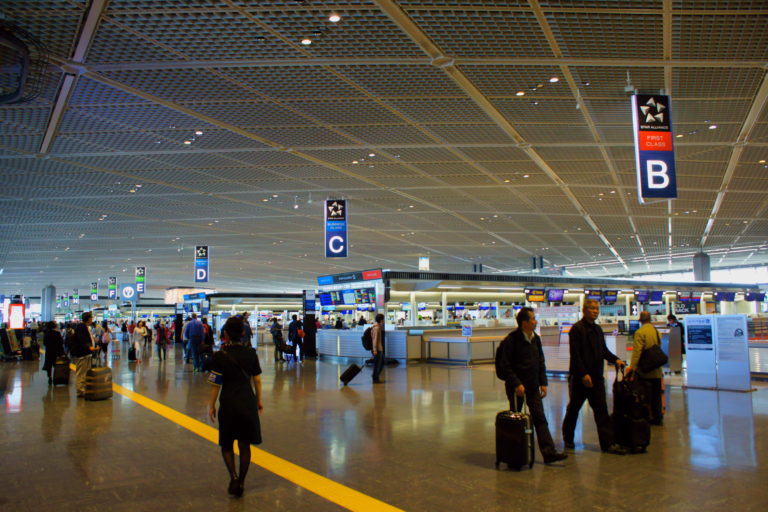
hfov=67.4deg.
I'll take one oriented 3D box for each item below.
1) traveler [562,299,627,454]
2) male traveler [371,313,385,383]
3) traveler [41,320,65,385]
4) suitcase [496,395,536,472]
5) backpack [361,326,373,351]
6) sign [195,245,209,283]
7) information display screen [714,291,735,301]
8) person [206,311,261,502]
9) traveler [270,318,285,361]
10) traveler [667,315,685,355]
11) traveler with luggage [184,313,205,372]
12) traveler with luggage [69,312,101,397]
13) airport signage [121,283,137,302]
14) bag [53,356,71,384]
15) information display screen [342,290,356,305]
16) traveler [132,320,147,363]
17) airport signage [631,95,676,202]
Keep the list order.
[{"bbox_3d":[2.469,1.401,6.867,0.550,1.770,0.480,-5,-7,35],"label":"traveler"},{"bbox_3d":[-0.159,2.365,14.776,0.380,1.750,0.470,1,-7,-7],"label":"male traveler"},{"bbox_3d":[-8.735,2.552,15.200,0.520,1.640,0.420,1,-7,-21],"label":"traveler"},{"bbox_3d":[1.370,1.858,6.108,0.360,0.730,0.230,-4,-7,27],"label":"suitcase"},{"bbox_3d":[-0.426,2.041,14.200,0.270,0.560,0.340,0,-6,-12],"label":"backpack"},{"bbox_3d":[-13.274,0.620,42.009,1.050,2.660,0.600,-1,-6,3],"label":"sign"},{"bbox_3d":[22.759,2.703,38.444,2.100,0.580,0.160,4,-8,-32],"label":"information display screen"},{"bbox_3d":[-1.365,1.372,5.270,0.500,1.640,0.380,0,-6,-12],"label":"person"},{"bbox_3d":[-4.210,3.303,22.771,0.450,1.720,0.500,-2,-7,18],"label":"traveler"},{"bbox_3d":[8.097,2.406,16.000,0.420,1.600,0.480,4,-8,-41],"label":"traveler"},{"bbox_3d":[-6.034,2.744,18.399,0.560,1.800,0.400,0,-6,-9],"label":"traveler with luggage"},{"bbox_3d":[-6.545,2.163,12.600,0.620,1.790,0.550,1,-6,-15],"label":"traveler with luggage"},{"bbox_3d":[-20.367,2.913,45.969,1.180,1.580,0.280,2,-7,-14],"label":"airport signage"},{"bbox_3d":[-8.428,2.997,15.104,0.380,0.660,0.260,1,-6,-14],"label":"bag"},{"bbox_3d":[-1.553,1.894,26.155,0.120,0.620,1.080,5,-8,-36],"label":"information display screen"},{"bbox_3d":[-9.622,3.352,22.665,0.500,1.600,0.380,2,-7,-17],"label":"traveler"},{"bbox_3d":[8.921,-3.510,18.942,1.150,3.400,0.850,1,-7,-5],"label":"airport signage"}]

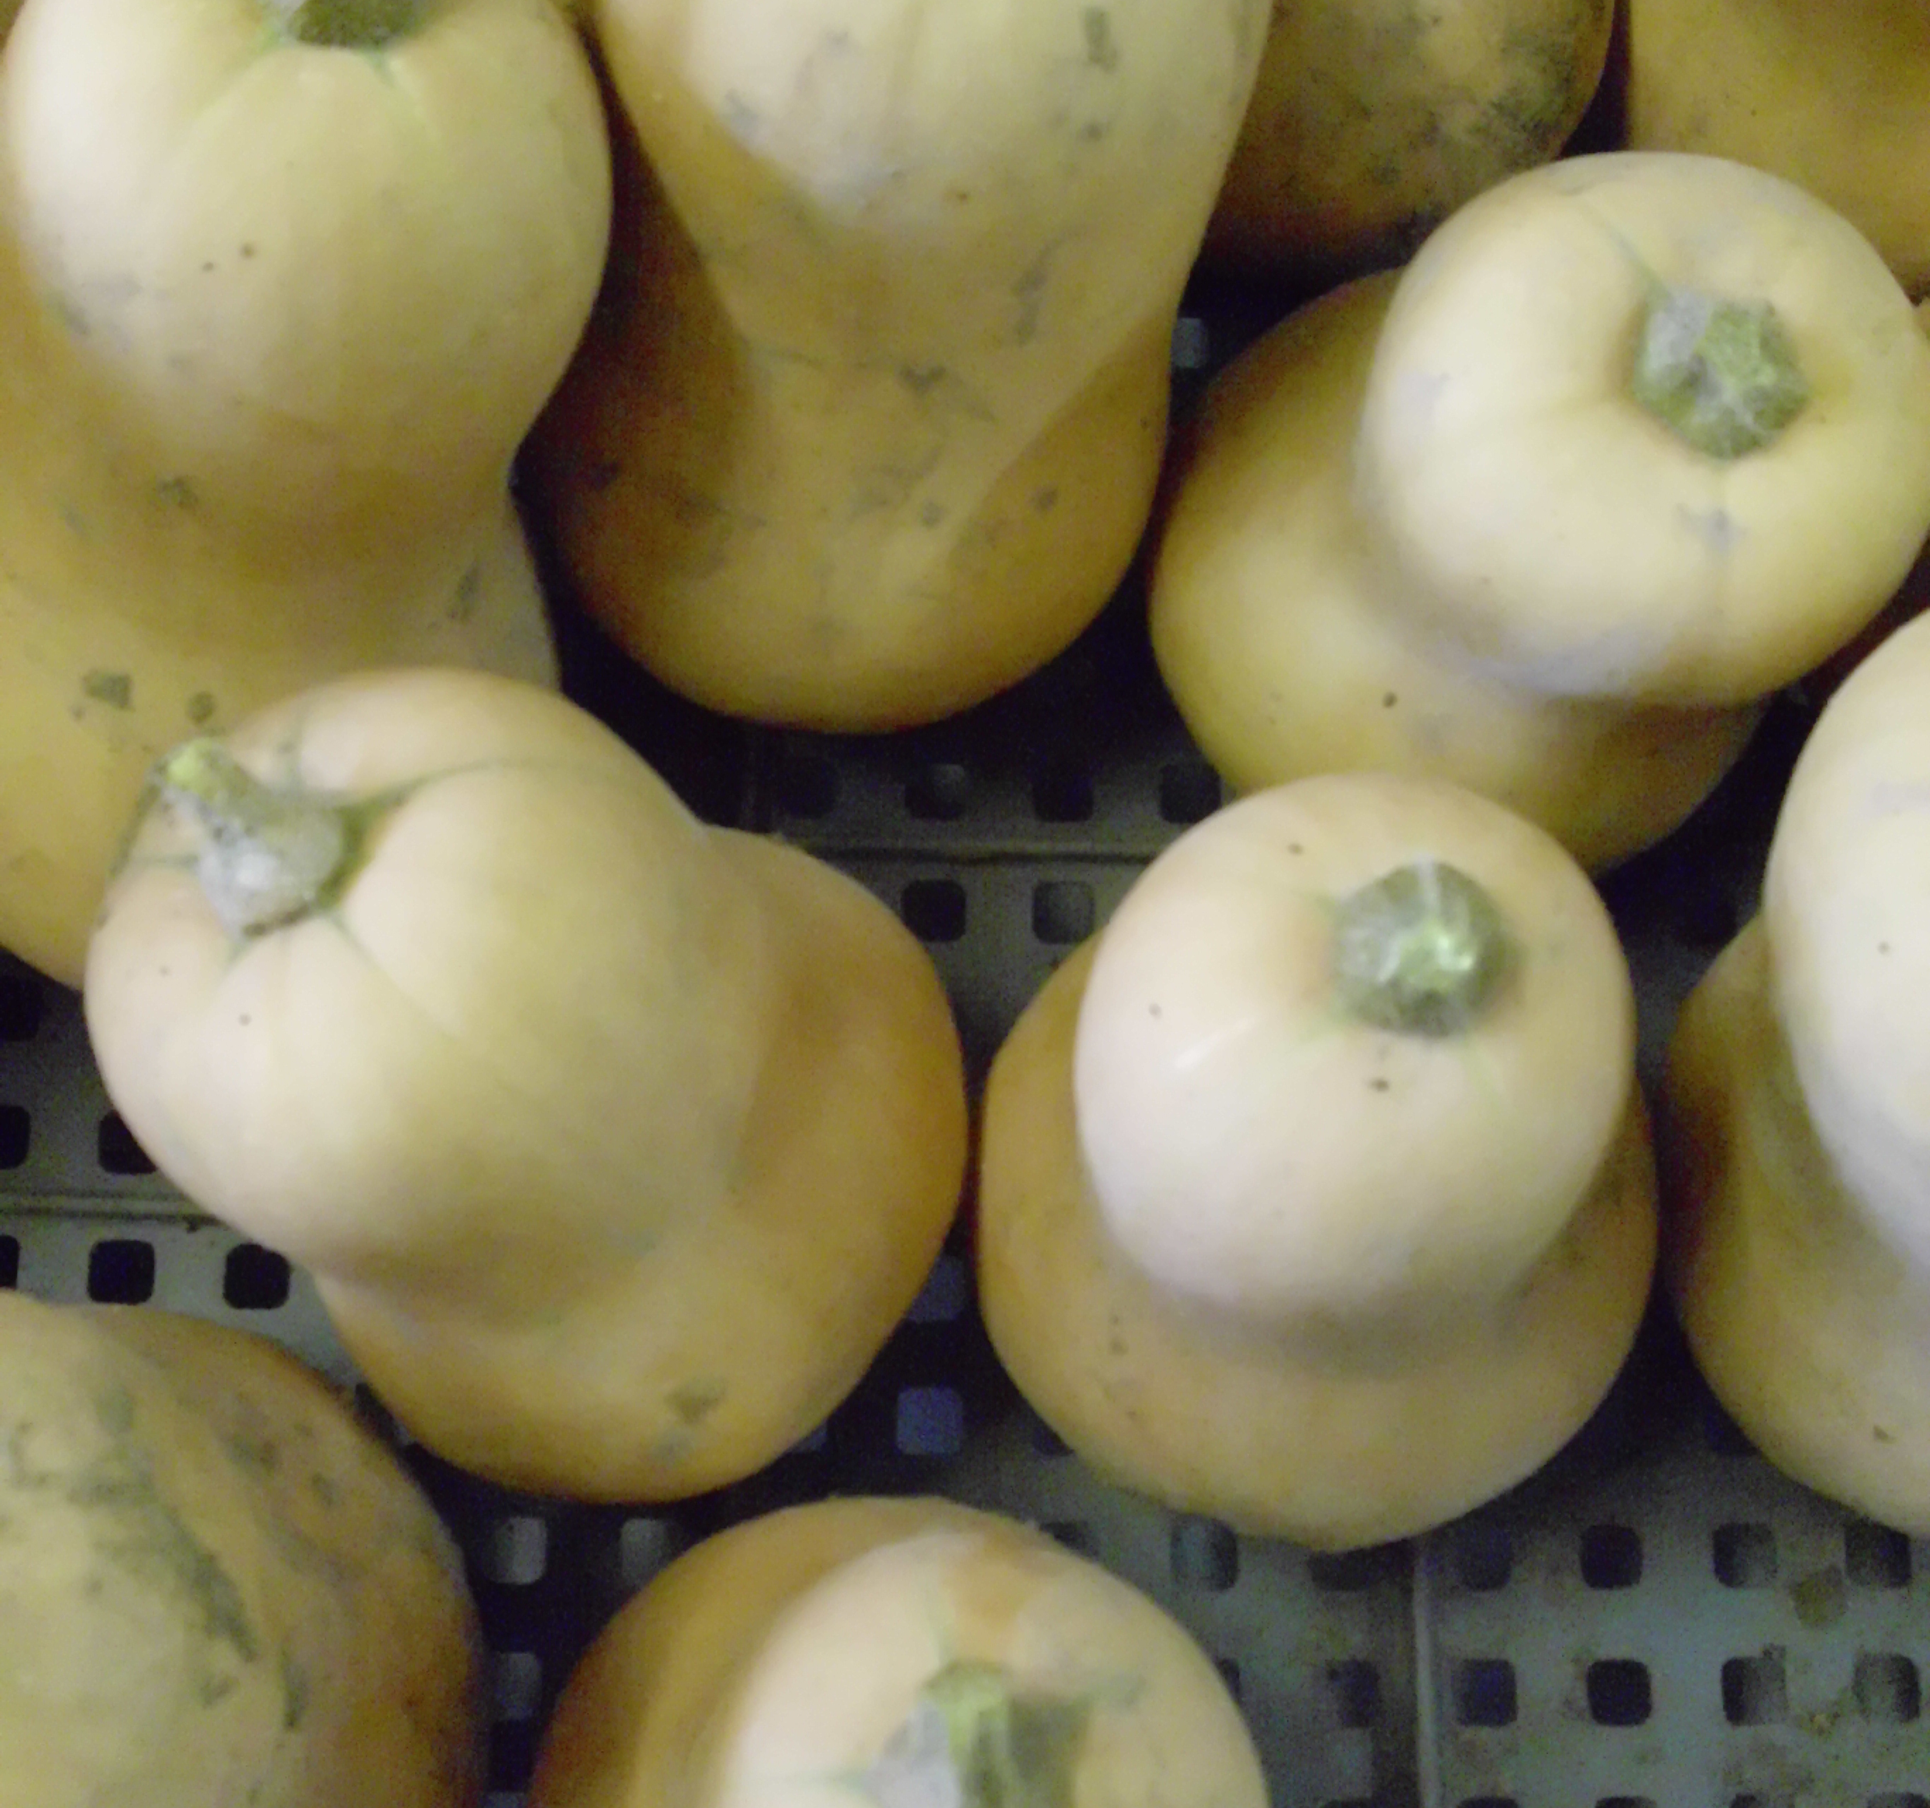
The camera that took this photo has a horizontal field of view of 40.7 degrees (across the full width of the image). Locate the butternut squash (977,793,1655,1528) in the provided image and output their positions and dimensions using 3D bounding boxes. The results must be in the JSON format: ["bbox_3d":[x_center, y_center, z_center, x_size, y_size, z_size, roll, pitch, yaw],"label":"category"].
[{"bbox_3d":[0.052,0.033,0.374,0.107,0.175,0.107,0,69,3],"label":"butternut squash"}]

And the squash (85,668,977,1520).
[{"bbox_3d":[-0.065,0.020,0.372,0.108,0.184,0.108,0,67,17],"label":"squash"}]

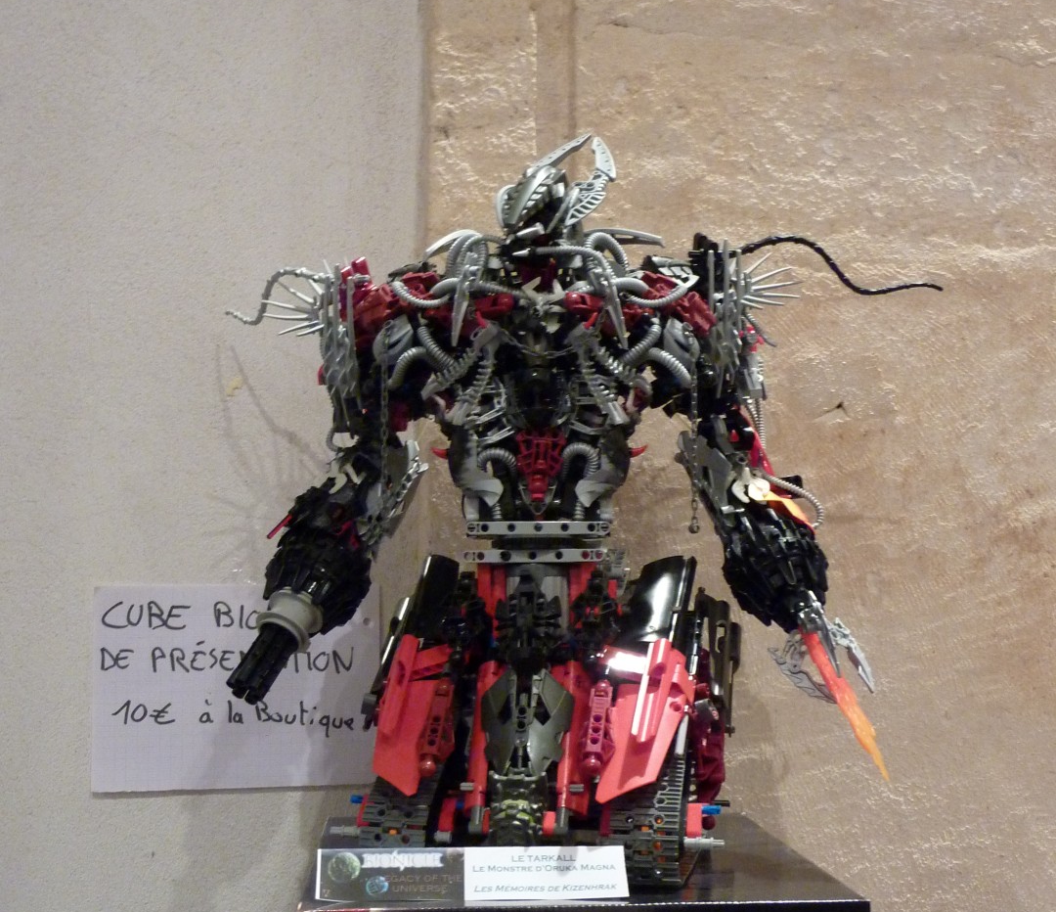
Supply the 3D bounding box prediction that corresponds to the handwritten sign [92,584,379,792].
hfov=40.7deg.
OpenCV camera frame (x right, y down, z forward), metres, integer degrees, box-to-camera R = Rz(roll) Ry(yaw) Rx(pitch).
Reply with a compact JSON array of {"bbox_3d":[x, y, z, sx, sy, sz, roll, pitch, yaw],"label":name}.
[{"bbox_3d":[-0.215,0.171,1.058,0.210,0.149,0.002,0,-5,-8],"label":"handwritten sign"}]

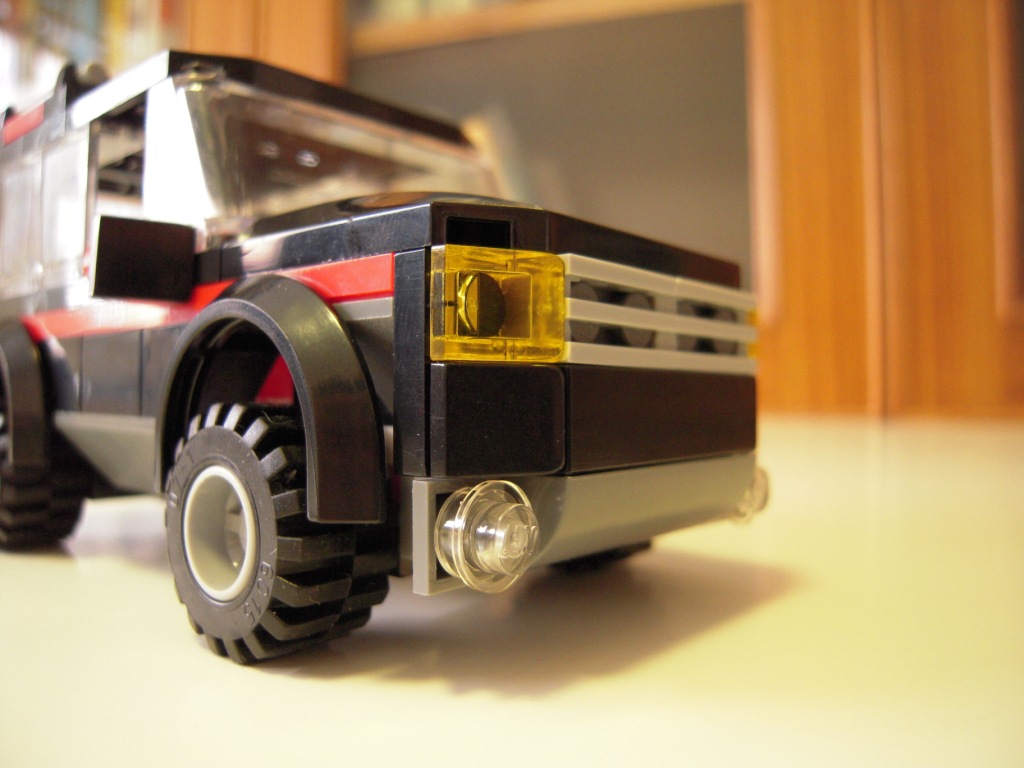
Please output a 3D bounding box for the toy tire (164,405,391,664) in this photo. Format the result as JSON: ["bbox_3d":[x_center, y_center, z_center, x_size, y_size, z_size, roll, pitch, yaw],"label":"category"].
[{"bbox_3d":[-0.020,0.012,0.071,0.021,0.021,0.012,-1,-2,41],"label":"toy tire"}]

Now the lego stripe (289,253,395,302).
[{"bbox_3d":[-0.013,-0.008,0.067,0.014,0.003,0.004,-1,-2,41],"label":"lego stripe"}]

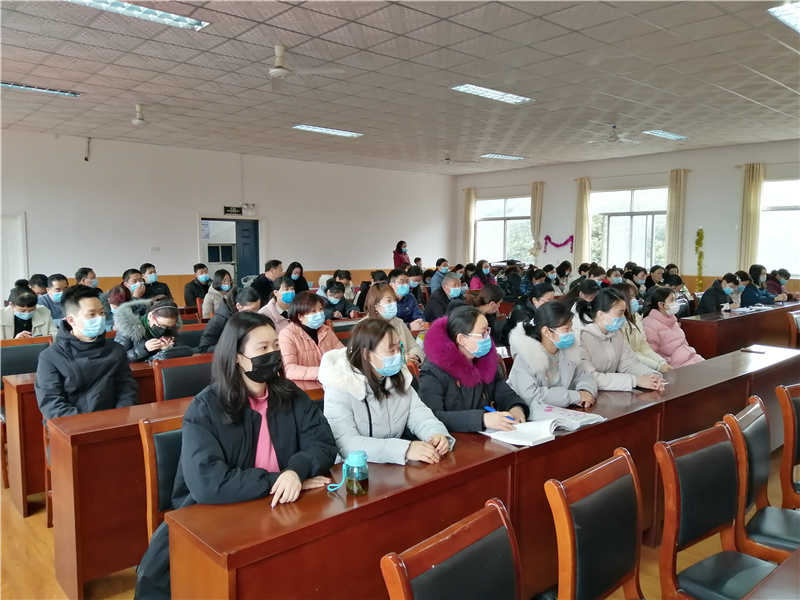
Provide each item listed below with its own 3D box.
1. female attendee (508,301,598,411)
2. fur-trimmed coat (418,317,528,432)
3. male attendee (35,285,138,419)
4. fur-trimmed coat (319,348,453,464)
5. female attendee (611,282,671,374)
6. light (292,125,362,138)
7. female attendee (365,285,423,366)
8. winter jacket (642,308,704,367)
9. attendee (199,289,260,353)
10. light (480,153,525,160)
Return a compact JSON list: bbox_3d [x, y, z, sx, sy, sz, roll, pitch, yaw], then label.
[{"bbox_3d":[0.786,0.646,3.180,0.500,1.240,0.650,-5,7,-42],"label":"female attendee"},{"bbox_3d":[0.346,0.479,2.916,0.560,0.750,0.550,5,8,41],"label":"fur-trimmed coat"},{"bbox_3d":[-1.593,0.615,3.102,0.720,1.340,0.580,5,8,40],"label":"male attendee"},{"bbox_3d":[-0.072,0.590,2.603,0.560,0.670,0.540,6,8,43],"label":"fur-trimmed coat"},{"bbox_3d":[1.607,0.559,3.982,0.480,1.270,0.700,-5,7,-42],"label":"female attendee"},{"bbox_3d":[-1.142,-2.714,9.712,1.230,0.090,0.290,-5,8,-41],"label":"light"},{"bbox_3d":[-0.076,0.524,4.446,0.720,1.260,0.520,6,8,43],"label":"female attendee"},{"bbox_3d":[1.877,0.400,4.278,0.550,0.680,0.480,5,8,41],"label":"winter jacket"},{"bbox_3d":[-1.236,0.513,4.590,0.780,1.215,0.520,5,7,37],"label":"attendee"},{"bbox_3d":[2.306,-3.128,13.156,1.220,0.080,0.310,-5,8,-41],"label":"light"}]

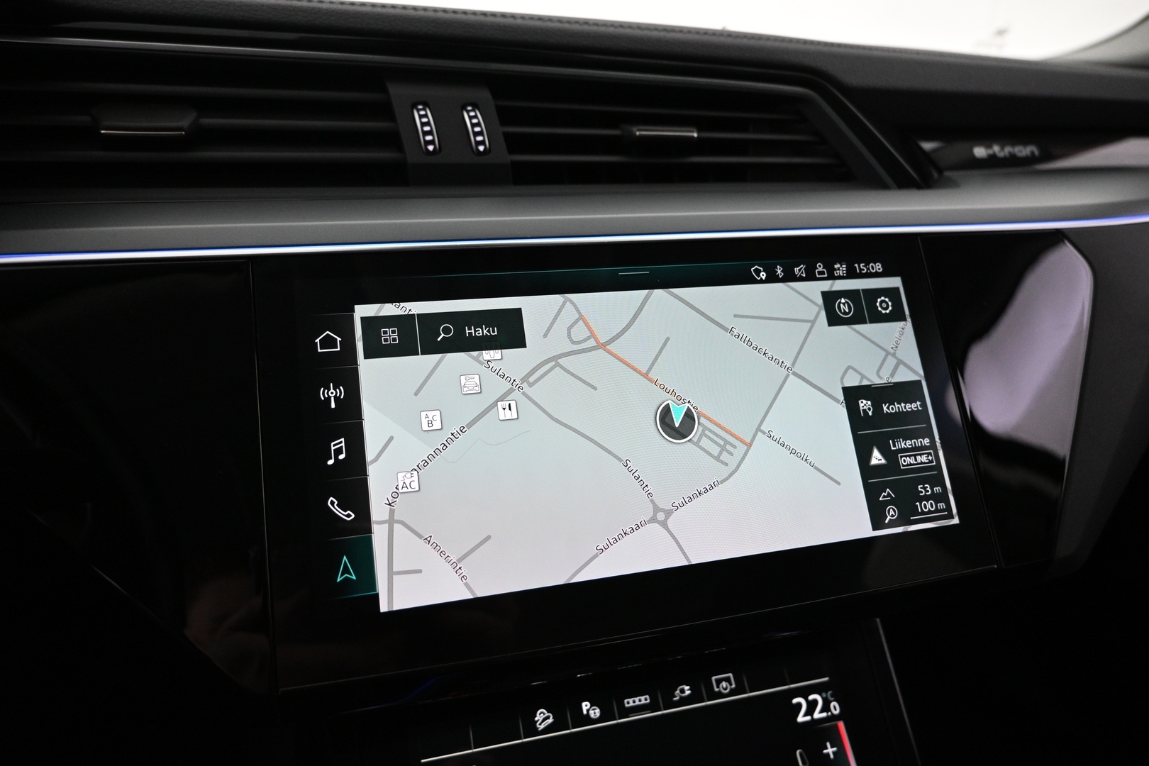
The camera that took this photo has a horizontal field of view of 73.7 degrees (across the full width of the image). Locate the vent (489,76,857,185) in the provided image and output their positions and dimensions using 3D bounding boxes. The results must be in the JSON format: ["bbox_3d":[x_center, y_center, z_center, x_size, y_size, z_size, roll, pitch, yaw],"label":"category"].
[{"bbox_3d":[0.047,-0.106,0.338,0.176,0.043,0.038,-7,0,-23],"label":"vent"}]

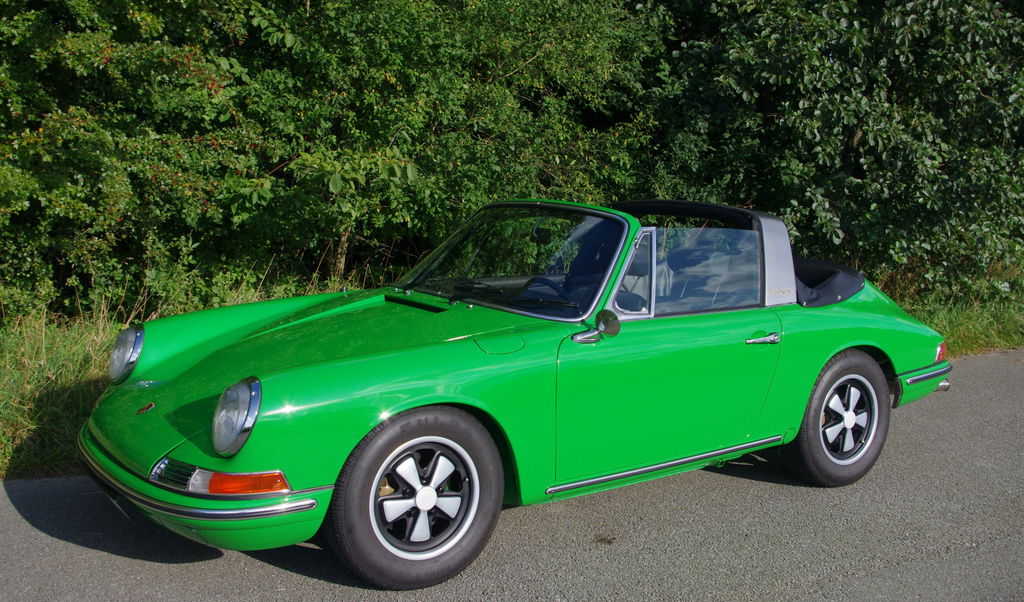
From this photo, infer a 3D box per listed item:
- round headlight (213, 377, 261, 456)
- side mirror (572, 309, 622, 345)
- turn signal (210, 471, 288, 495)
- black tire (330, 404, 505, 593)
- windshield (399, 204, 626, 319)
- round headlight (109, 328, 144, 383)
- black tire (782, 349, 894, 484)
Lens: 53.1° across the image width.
[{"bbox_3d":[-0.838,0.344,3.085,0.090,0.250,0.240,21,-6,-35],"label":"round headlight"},{"bbox_3d":[0.306,0.091,3.661,0.120,0.130,0.150,6,8,37],"label":"side mirror"},{"bbox_3d":[-0.798,0.545,3.068,0.235,0.060,0.060,1,7,-5],"label":"turn signal"},{"bbox_3d":[-0.325,0.636,3.414,0.640,0.640,0.190,-3,8,-35],"label":"black tire"},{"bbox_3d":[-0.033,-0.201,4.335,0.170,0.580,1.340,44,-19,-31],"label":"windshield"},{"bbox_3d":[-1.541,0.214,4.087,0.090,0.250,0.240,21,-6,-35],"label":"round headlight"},{"bbox_3d":[1.480,0.528,4.686,0.640,0.640,0.190,-3,8,-35],"label":"black tire"}]

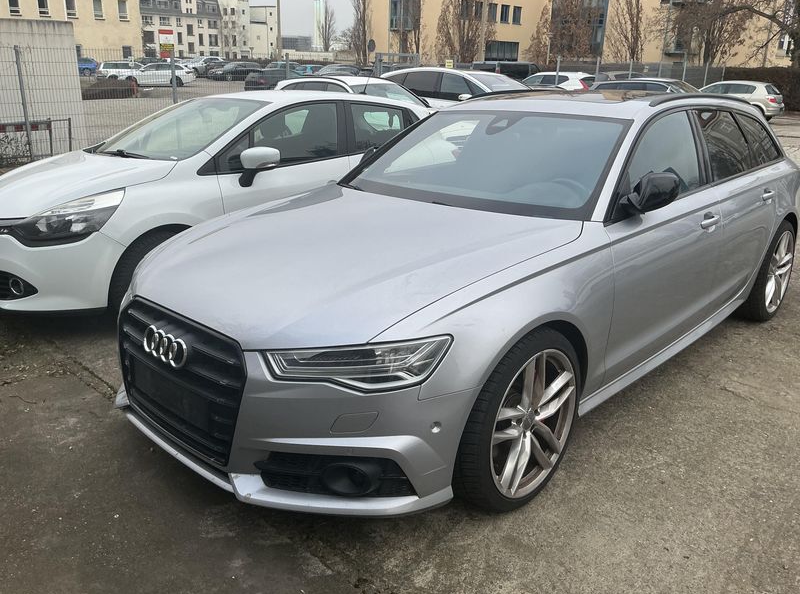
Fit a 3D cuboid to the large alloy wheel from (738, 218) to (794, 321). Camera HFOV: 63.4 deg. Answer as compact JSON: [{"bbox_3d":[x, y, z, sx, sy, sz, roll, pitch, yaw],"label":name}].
[{"bbox_3d":[2.445,-0.195,4.399,0.270,0.690,0.690,16,24,42],"label":"large alloy wheel"}]

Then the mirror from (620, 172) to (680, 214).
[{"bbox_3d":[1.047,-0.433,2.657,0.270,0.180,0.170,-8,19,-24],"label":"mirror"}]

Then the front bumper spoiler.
[{"bbox_3d":[-0.640,0.512,2.512,1.780,0.170,0.530,17,24,42],"label":"front bumper spoiler"}]

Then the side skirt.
[{"bbox_3d":[1.410,0.229,3.318,0.100,0.120,2.020,17,24,42],"label":"side skirt"}]

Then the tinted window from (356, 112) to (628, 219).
[{"bbox_3d":[0.403,-0.739,3.250,1.460,0.110,0.820,16,54,42],"label":"tinted window"}]

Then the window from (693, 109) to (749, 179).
[{"bbox_3d":[1.841,-0.867,3.643,0.740,0.390,0.050,-17,-5,-43],"label":"window"}]

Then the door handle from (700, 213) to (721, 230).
[{"bbox_3d":[1.518,-0.369,3.160,0.060,0.050,0.235,17,24,42],"label":"door handle"}]

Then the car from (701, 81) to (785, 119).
[{"bbox_3d":[12.870,-7.828,25.717,4.250,1.460,1.760,17,24,40],"label":"car"}]

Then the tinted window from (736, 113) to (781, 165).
[{"bbox_3d":[2.276,-0.987,4.108,0.050,0.360,0.700,-26,-4,42],"label":"tinted window"}]

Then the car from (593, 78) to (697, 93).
[{"bbox_3d":[8.151,-6.107,20.404,4.650,1.470,1.820,18,24,41],"label":"car"}]

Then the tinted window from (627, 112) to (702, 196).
[{"bbox_3d":[1.181,-0.636,2.917,0.950,0.420,0.060,-17,-3,-43],"label":"tinted window"}]

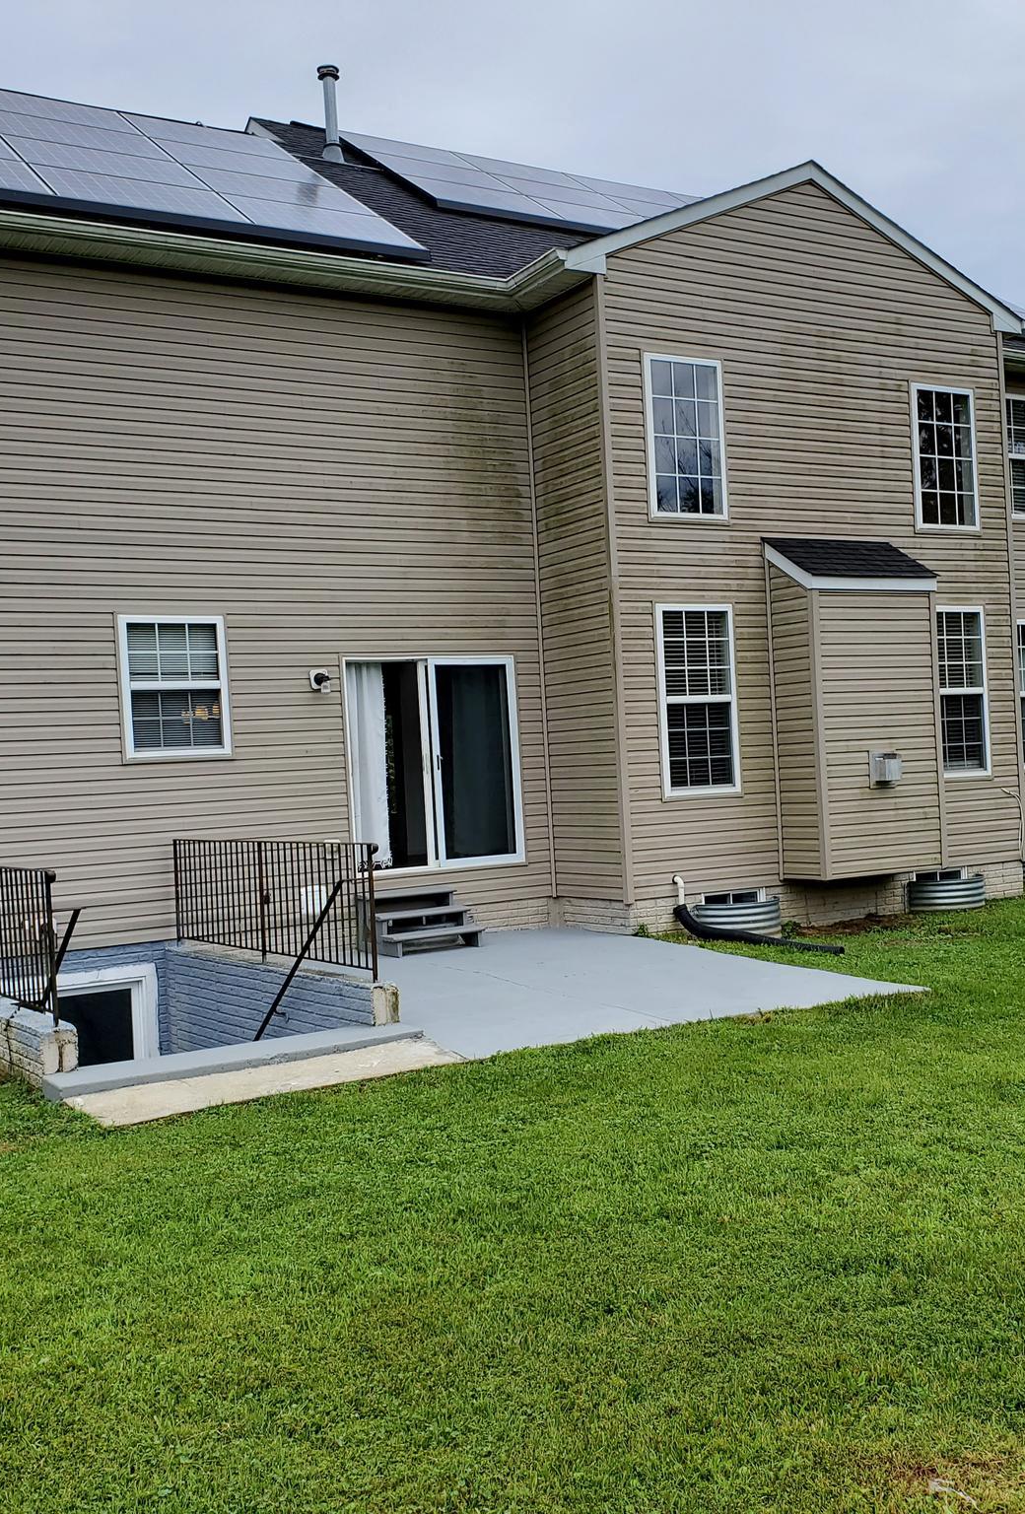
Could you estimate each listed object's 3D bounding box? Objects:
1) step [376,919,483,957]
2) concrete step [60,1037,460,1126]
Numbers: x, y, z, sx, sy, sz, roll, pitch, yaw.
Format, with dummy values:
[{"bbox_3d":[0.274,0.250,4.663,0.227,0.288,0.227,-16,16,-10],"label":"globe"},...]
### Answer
[{"bbox_3d":[-0.673,1.610,13.159,0.900,0.180,0.310,-3,0,-31],"label":"step"},{"bbox_3d":[-1.273,1.765,8.130,2.100,0.100,0.700,-3,0,-31],"label":"concrete step"}]

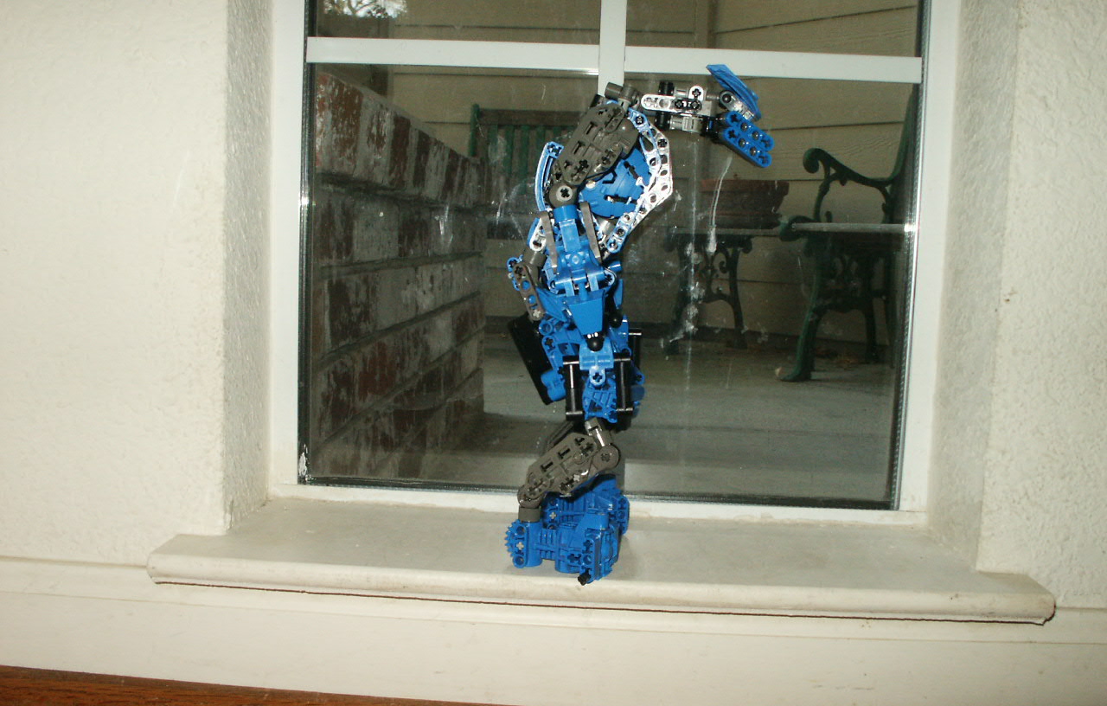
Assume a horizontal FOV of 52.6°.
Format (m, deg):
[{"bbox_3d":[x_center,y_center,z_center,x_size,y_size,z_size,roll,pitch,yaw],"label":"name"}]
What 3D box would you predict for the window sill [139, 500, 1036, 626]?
[{"bbox_3d":[0.025,0.120,0.659,0.485,0.018,0.150,2,6,2],"label":"window sill"}]

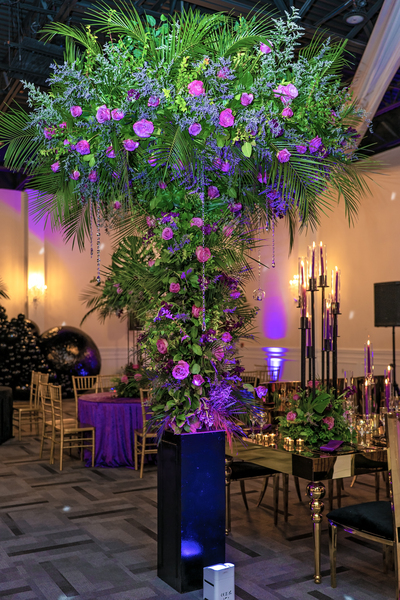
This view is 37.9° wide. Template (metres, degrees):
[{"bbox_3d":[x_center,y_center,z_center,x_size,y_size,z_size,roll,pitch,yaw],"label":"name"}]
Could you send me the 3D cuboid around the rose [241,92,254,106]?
[{"bbox_3d":[0.280,-1.185,3.457,0.077,0.074,0.064,1,-4,-17],"label":"rose"}]

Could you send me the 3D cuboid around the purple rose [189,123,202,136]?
[{"bbox_3d":[-0.027,-0.989,3.383,0.078,0.073,0.064,0,-4,0],"label":"purple rose"}]

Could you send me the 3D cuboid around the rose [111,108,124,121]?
[{"bbox_3d":[-0.439,-0.986,3.100,0.072,0.066,0.064,-1,-3,17],"label":"rose"}]

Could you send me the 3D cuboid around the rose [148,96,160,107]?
[{"bbox_3d":[-0.239,-1.041,3.060,0.064,0.058,0.058,-1,-3,11],"label":"rose"}]

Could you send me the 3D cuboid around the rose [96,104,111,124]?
[{"bbox_3d":[-0.492,-0.949,2.980,0.074,0.095,0.070,0,-2,7],"label":"rose"}]

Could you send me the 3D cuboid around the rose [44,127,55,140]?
[{"bbox_3d":[-0.851,-0.942,3.300,0.068,0.076,0.065,-1,-2,15],"label":"rose"}]

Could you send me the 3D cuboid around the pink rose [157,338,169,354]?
[{"bbox_3d":[-0.226,0.280,3.509,0.072,0.096,0.072,-2,-5,22],"label":"pink rose"}]

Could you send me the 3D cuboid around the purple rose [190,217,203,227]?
[{"bbox_3d":[-0.017,-0.445,3.330,0.074,0.063,0.065,0,-2,-3],"label":"purple rose"}]

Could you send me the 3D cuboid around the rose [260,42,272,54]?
[{"bbox_3d":[0.416,-1.575,3.647,0.078,0.081,0.068,1,-4,-11],"label":"rose"}]

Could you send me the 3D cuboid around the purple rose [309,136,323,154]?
[{"bbox_3d":[0.610,-0.816,3.080,0.071,0.095,0.070,0,-2,-12],"label":"purple rose"}]

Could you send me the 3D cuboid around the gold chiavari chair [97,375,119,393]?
[{"bbox_3d":[-1.130,1.491,7.877,0.400,0.920,0.420,1,-4,-22],"label":"gold chiavari chair"}]

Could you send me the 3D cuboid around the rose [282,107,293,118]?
[{"bbox_3d":[0.471,-1.009,3.140,0.060,0.064,0.058,1,-4,-24],"label":"rose"}]

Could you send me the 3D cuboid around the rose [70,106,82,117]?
[{"bbox_3d":[-0.661,-1.007,3.120,0.064,0.064,0.060,0,-2,11],"label":"rose"}]

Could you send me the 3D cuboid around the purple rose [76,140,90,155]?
[{"bbox_3d":[-0.627,-0.821,3.140,0.074,0.074,0.066,-1,-3,17],"label":"purple rose"}]

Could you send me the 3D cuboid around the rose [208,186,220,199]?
[{"bbox_3d":[0.079,-0.597,3.250,0.067,0.072,0.065,0,-2,-7],"label":"rose"}]

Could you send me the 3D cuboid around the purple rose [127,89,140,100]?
[{"bbox_3d":[-0.343,-1.060,3.020,0.067,0.065,0.060,0,-2,6],"label":"purple rose"}]

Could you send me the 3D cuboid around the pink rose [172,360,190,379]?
[{"bbox_3d":[-0.109,0.416,3.439,0.103,0.112,0.091,-1,-4,9],"label":"pink rose"}]

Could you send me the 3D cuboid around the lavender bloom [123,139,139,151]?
[{"bbox_3d":[-0.407,-0.913,3.437,0.091,0.066,0.067,-1,-5,19],"label":"lavender bloom"}]

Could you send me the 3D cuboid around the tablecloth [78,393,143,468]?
[{"bbox_3d":[-0.780,1.619,7.450,1.620,0.757,1.620,0,-4,0],"label":"tablecloth"}]

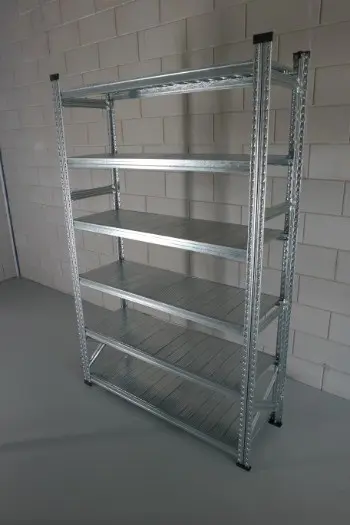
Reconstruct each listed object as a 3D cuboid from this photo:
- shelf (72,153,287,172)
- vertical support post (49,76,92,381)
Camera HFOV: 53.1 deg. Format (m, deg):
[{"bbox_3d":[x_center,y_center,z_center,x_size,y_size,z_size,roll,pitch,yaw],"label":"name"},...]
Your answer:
[{"bbox_3d":[-0.040,-0.543,1.890,1.170,0.056,0.400,12,22,35],"label":"shelf"},{"bbox_3d":[-0.652,-0.077,2.272,0.060,2.020,0.030,12,22,35],"label":"vertical support post"}]

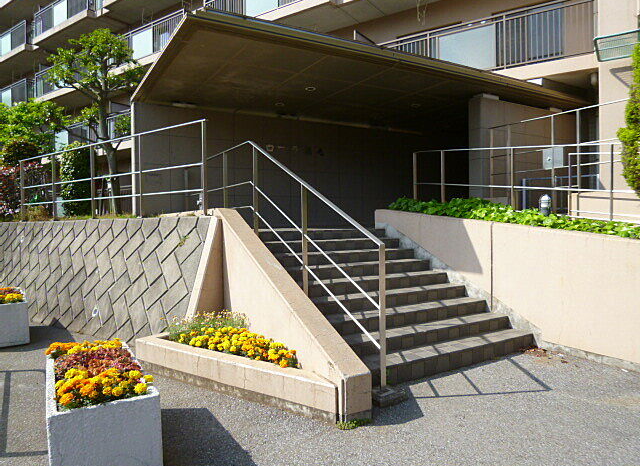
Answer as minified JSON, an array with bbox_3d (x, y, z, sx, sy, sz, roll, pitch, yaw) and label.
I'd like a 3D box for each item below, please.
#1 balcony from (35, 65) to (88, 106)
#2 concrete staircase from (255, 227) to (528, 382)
[{"bbox_3d":[-10.848,-6.588,19.549,4.750,1.360,1.150,0,2,35],"label":"balcony"},{"bbox_3d":[0.582,0.641,5.377,2.622,1.297,2.715,-1,2,-31],"label":"concrete staircase"}]

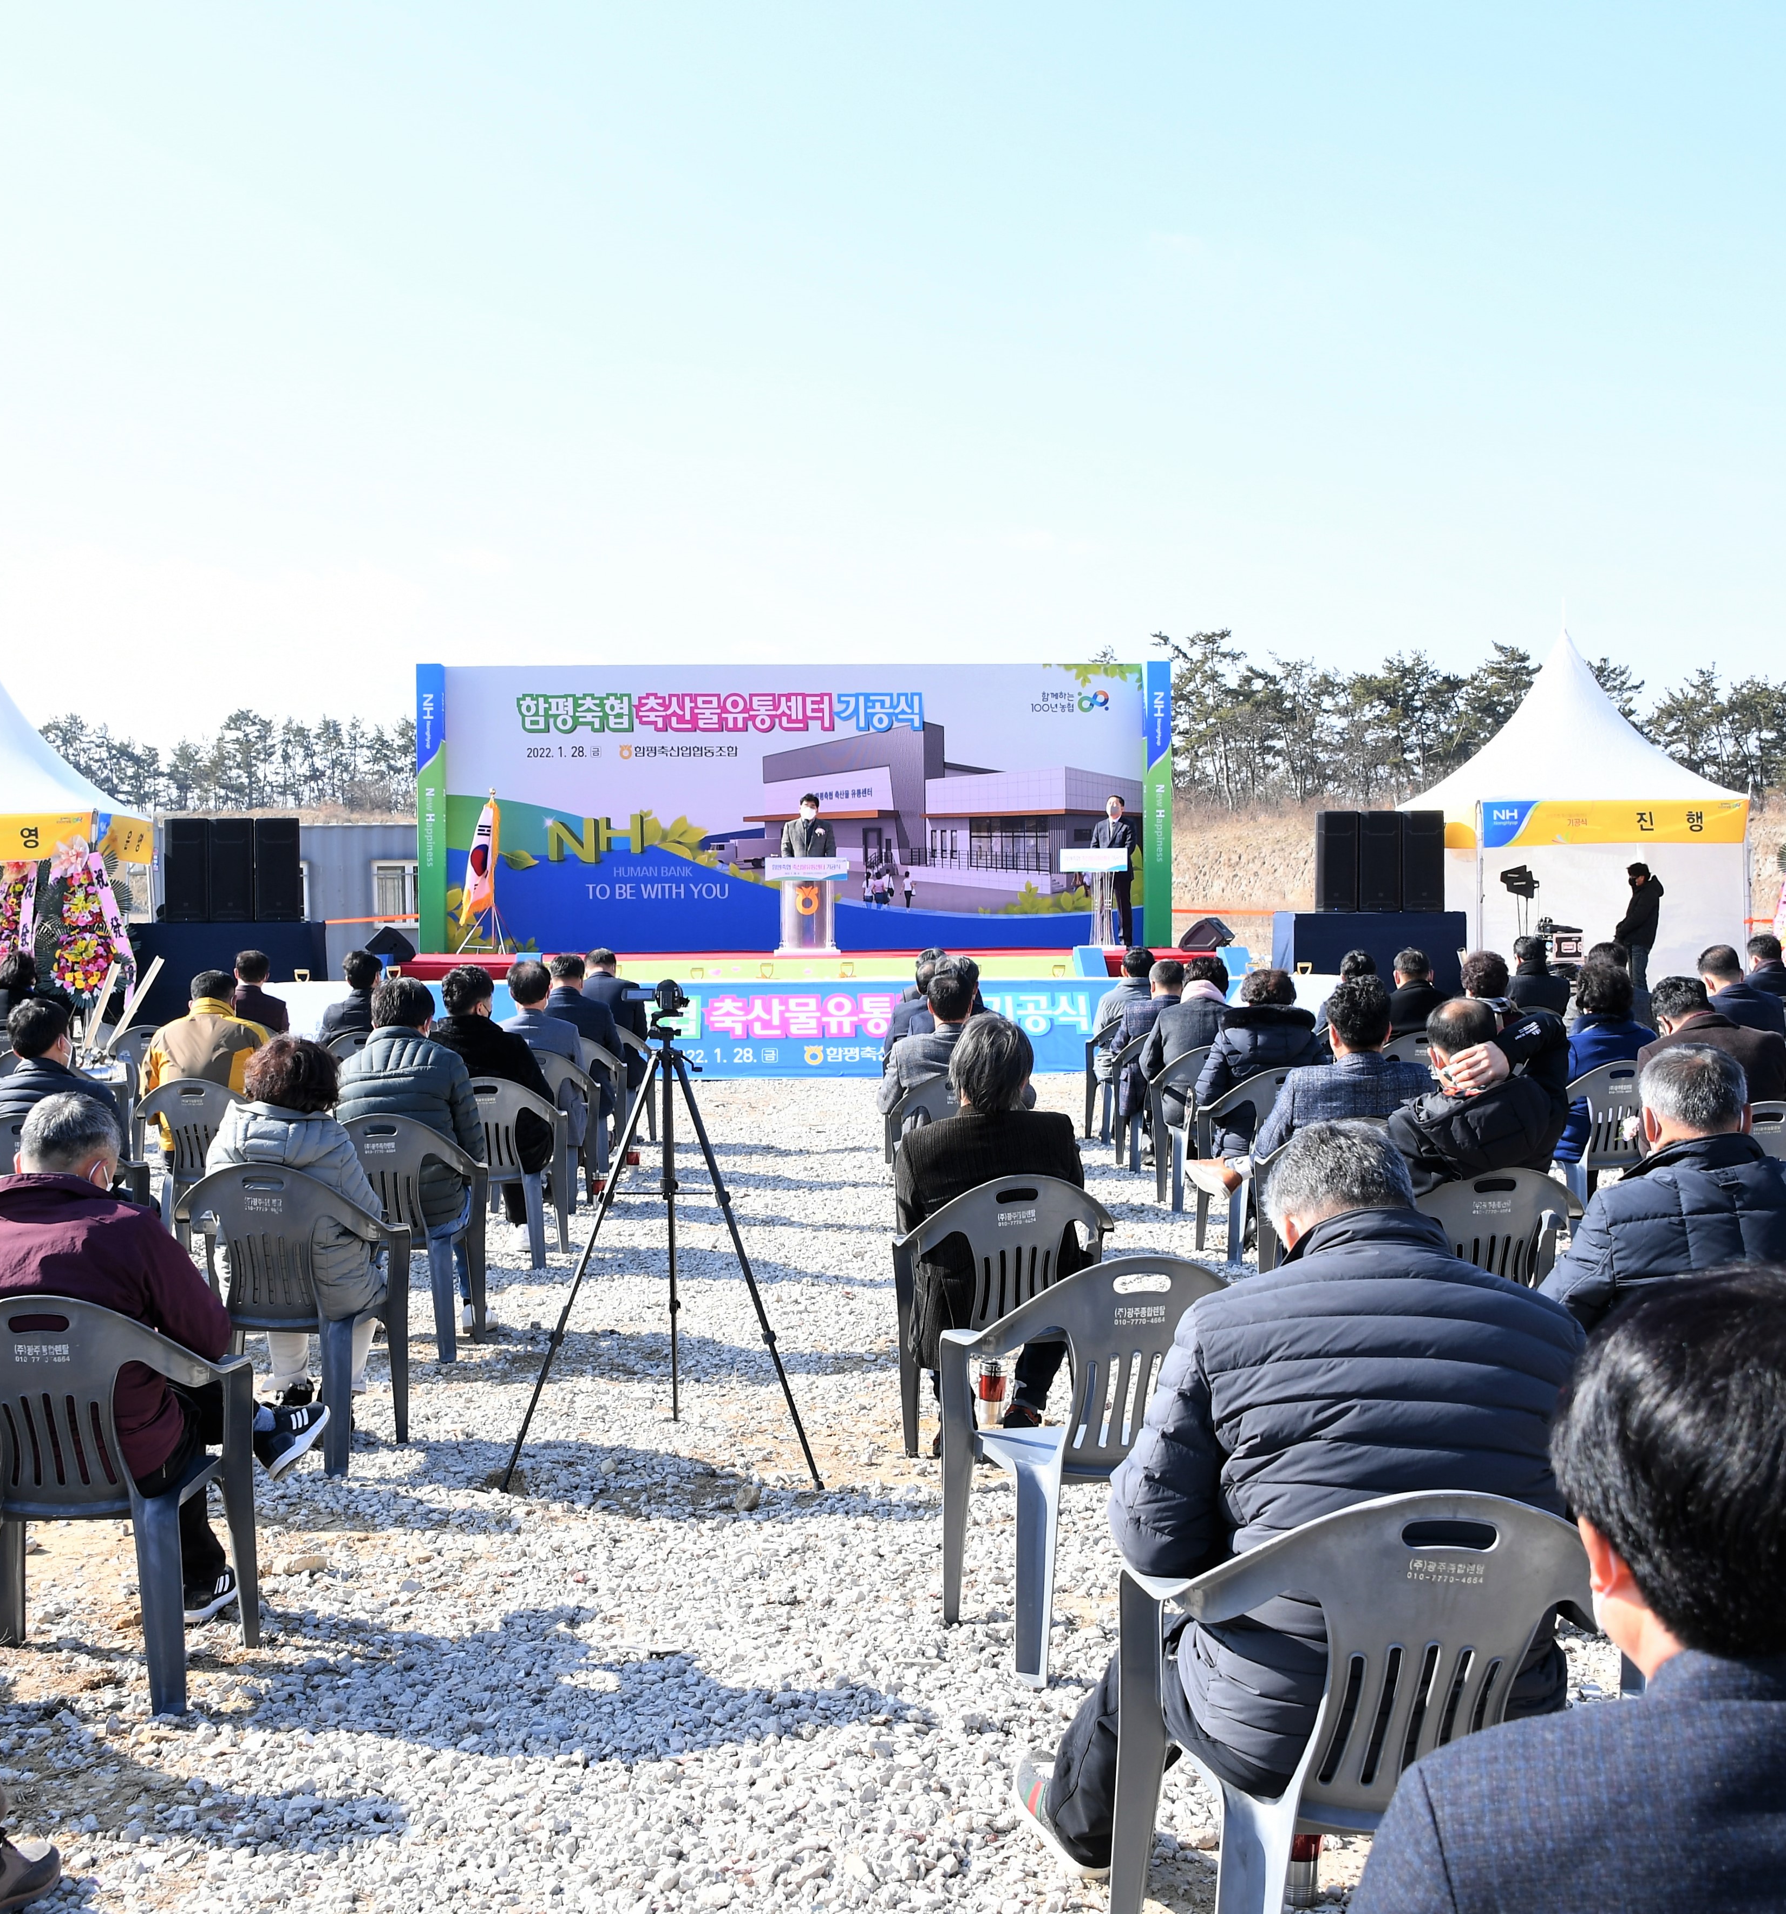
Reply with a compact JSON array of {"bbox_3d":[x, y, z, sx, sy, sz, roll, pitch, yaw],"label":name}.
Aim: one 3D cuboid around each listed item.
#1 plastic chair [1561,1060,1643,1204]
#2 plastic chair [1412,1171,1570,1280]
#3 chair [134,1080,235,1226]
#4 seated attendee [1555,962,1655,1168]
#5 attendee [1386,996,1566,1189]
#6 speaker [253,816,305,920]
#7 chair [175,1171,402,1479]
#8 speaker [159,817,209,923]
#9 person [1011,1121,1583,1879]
[{"bbox_3d":[2.872,0.807,9.118,0.560,0.790,0.560,0,1,2],"label":"plastic chair"},{"bbox_3d":[1.506,0.914,5.837,0.555,0.780,0.530,0,2,-2],"label":"plastic chair"},{"bbox_3d":[-2.761,0.858,8.960,0.560,0.800,0.550,-1,2,-8],"label":"chair"},{"bbox_3d":[2.854,0.607,9.223,0.510,1.220,0.820,-1,2,-8],"label":"seated attendee"},{"bbox_3d":[1.481,0.689,6.003,0.540,1.200,0.840,0,2,-5],"label":"attendee"},{"bbox_3d":[-6.796,-0.955,24.700,0.480,1.140,0.500,-1,2,-14],"label":"speaker"},{"bbox_3d":[-1.561,0.910,5.771,0.562,0.800,0.537,0,1,0],"label":"chair"},{"bbox_3d":[-7.806,-0.950,24.700,0.480,1.140,0.500,-1,2,-14],"label":"speaker"},{"bbox_3d":[0.505,0.795,3.026,0.630,1.250,1.000,-1,2,-12],"label":"person"}]

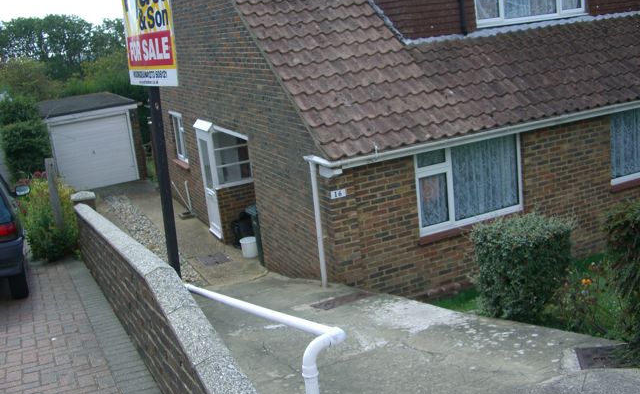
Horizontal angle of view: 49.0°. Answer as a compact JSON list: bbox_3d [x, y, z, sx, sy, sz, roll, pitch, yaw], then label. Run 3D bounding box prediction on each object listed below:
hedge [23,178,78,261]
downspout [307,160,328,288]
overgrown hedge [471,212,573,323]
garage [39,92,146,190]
[{"bbox_3d":[-3.227,0.256,8.350,0.580,0.840,0.700,-13,15,-22],"label":"hedge"},{"bbox_3d":[-0.013,0.367,8.910,0.080,1.685,0.080,-13,15,-22],"label":"downspout"},{"bbox_3d":[2.265,0.741,7.865,0.760,0.940,0.760,-13,15,-22],"label":"overgrown hedge"},{"bbox_3d":[-7.535,-1.846,22.376,2.650,2.350,5.500,-13,15,-22],"label":"garage"}]

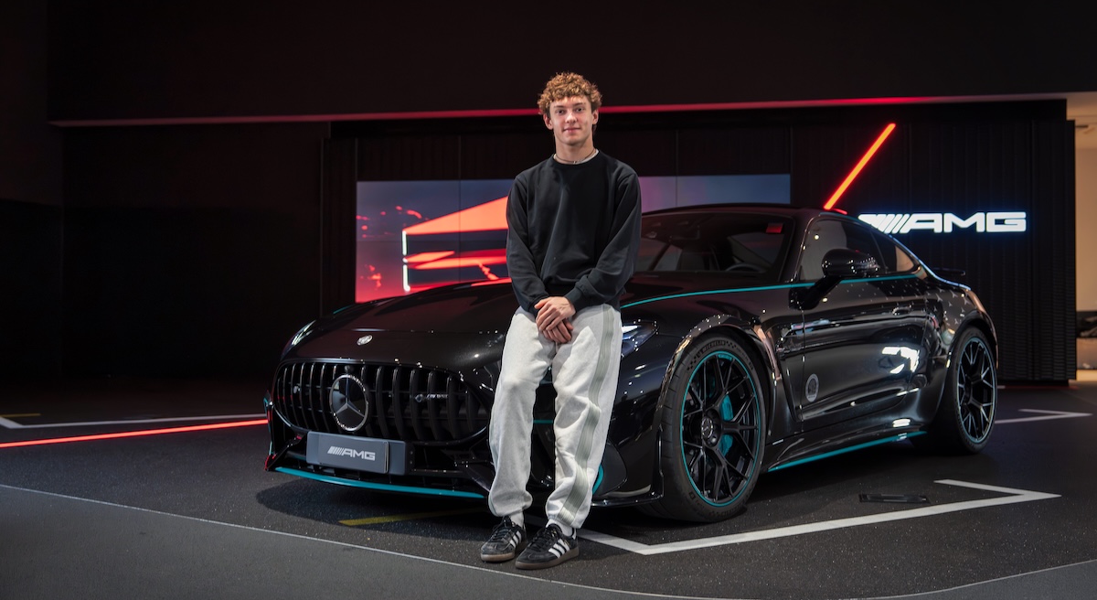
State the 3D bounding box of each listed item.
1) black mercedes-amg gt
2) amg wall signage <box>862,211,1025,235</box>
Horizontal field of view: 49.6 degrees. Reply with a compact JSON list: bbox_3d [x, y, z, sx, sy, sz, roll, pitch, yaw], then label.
[{"bbox_3d":[0.767,0.171,6.133,2.050,1.354,4.728,-1,-1,39],"label":"black mercedes-amg gt"},{"bbox_3d":[4.410,-0.865,13.300,1.810,0.225,0.070,0,-1,9],"label":"amg wall signage"}]

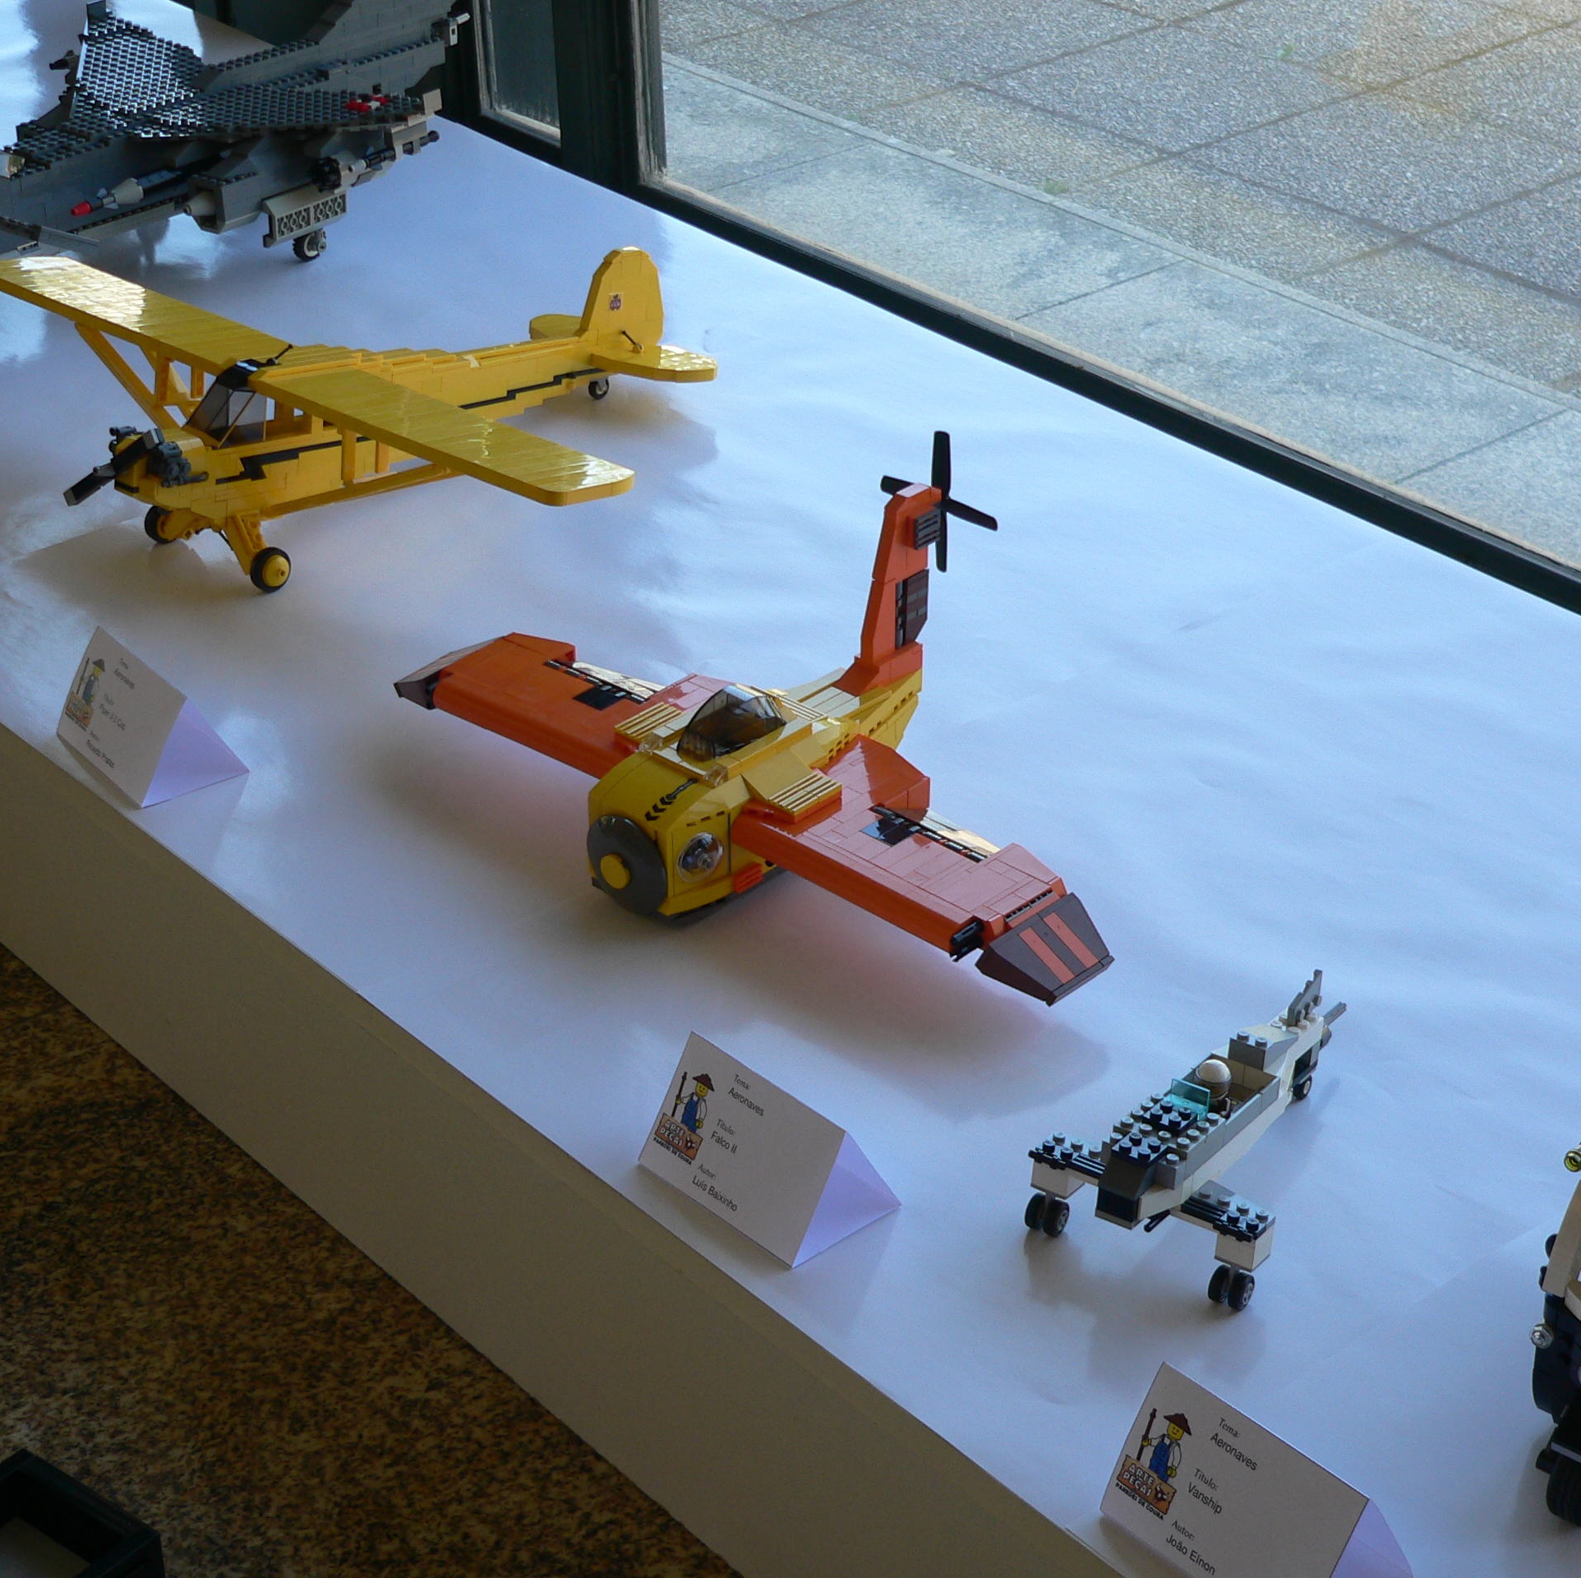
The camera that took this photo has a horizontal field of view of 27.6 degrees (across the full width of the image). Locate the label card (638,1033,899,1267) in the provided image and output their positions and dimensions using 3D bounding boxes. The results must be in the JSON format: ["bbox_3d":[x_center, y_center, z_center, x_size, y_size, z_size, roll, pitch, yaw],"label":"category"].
[{"bbox_3d":[-0.009,0.135,1.269,0.058,0.051,0.091,-25,38,-35],"label":"label card"}]

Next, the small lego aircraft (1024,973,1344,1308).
[{"bbox_3d":[0.175,0.121,1.270,0.098,0.069,0.193,19,36,30],"label":"small lego aircraft"}]

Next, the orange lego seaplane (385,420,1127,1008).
[{"bbox_3d":[-0.003,-0.051,1.469,0.412,0.169,0.225,25,39,36],"label":"orange lego seaplane"}]

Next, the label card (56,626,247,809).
[{"bbox_3d":[-0.315,-0.040,1.573,0.058,0.051,0.091,-21,36,-31],"label":"label card"}]

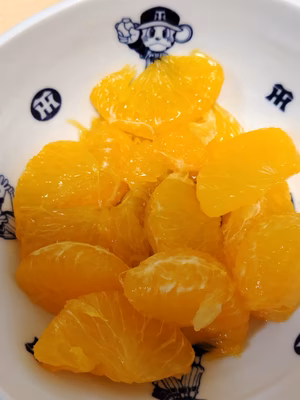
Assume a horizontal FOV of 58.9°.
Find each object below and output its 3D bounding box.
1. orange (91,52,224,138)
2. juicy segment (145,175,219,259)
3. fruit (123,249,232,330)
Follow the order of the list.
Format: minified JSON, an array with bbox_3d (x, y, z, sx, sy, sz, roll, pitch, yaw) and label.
[{"bbox_3d":[0.004,-0.062,0.157,0.071,0.024,0.043,-8,84,-1],"label":"orange"},{"bbox_3d":[0.018,0.009,0.152,0.040,0.030,0.049,-5,74,-1],"label":"juicy segment"},{"bbox_3d":[0.015,0.048,0.142,0.053,0.032,0.038,7,74,2],"label":"fruit"}]

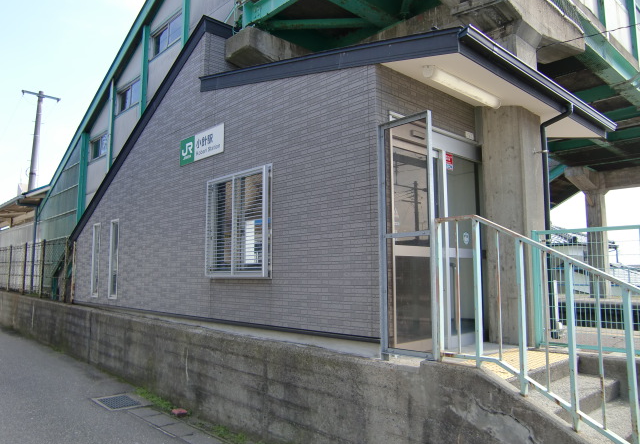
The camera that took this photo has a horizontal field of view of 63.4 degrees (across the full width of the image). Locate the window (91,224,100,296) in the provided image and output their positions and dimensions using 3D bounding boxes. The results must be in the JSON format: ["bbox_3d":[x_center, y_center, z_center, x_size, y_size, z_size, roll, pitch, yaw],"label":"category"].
[{"bbox_3d":[-4.146,0.716,9.664,0.100,1.355,0.321,5,-8,-42],"label":"window"}]

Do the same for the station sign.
[{"bbox_3d":[-1.599,-1.008,6.911,0.040,0.368,1.142,5,-8,-42],"label":"station sign"}]

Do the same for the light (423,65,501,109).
[{"bbox_3d":[1.379,-1.246,4.901,1.230,0.110,0.140,4,3,-45],"label":"light"}]

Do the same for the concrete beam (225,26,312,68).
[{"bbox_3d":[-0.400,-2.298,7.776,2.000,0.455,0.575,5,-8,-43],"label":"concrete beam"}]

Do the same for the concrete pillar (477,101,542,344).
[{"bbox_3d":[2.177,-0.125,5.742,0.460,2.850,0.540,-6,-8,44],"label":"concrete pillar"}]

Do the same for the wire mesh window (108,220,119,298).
[{"bbox_3d":[-3.546,0.642,9.003,0.100,1.369,0.341,5,-8,-42],"label":"wire mesh window"}]

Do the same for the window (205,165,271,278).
[{"bbox_3d":[-0.962,0.040,6.083,0.150,1.235,1.245,5,-8,-42],"label":"window"}]

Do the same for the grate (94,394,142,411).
[{"bbox_3d":[-2.716,2.446,6.955,0.425,0.040,0.807,5,-8,-42],"label":"grate"}]

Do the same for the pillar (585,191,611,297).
[{"bbox_3d":[8.187,0.664,15.246,0.450,3.110,0.600,-6,-8,44],"label":"pillar"}]

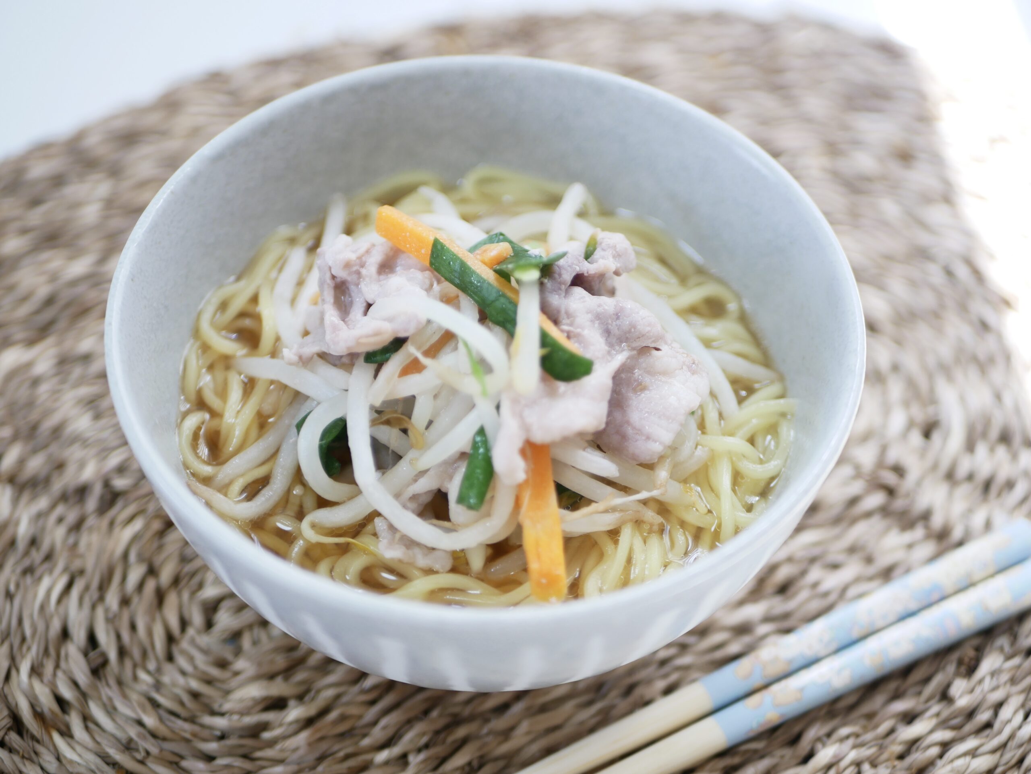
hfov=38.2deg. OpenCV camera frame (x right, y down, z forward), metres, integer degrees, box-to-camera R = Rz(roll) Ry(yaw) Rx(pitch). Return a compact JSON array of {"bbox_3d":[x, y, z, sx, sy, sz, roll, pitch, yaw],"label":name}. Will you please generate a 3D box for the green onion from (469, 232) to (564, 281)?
[{"bbox_3d":[0.001,-0.026,0.304,0.019,0.006,0.009,4,50,0],"label":"green onion"}]

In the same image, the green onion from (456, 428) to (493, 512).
[{"bbox_3d":[-0.008,0.016,0.300,0.005,0.004,0.017,9,90,4],"label":"green onion"}]

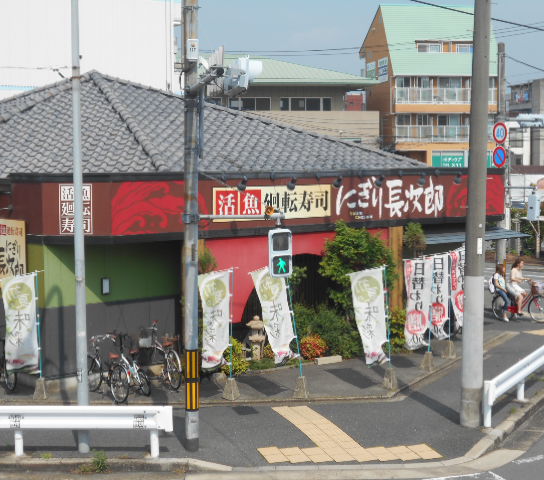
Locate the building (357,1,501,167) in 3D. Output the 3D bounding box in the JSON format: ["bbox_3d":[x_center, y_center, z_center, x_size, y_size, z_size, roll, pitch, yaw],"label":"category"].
[{"bbox_3d":[12.487,-11.259,86.189,8.000,14.700,13.000,-1,6,-6],"label":"building"}]

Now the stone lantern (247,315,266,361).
[{"bbox_3d":[-0.314,1.969,21.705,0.400,0.940,0.400,-2,6,-23],"label":"stone lantern"}]

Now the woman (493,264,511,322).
[{"bbox_3d":[5.980,1.384,28.000,0.500,1.500,0.430,1,5,18],"label":"woman"}]

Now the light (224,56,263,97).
[{"bbox_3d":[-0.373,-2.104,13.800,0.360,0.420,1.150,-1,4,-11],"label":"light"}]

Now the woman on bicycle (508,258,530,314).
[{"bbox_3d":[6.440,1.210,27.900,0.550,1.480,0.450,1,5,18],"label":"woman on bicycle"}]

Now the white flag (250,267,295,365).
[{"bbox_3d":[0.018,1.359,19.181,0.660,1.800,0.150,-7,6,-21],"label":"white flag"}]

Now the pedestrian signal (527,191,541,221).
[{"bbox_3d":[6.901,-0.871,28.300,0.370,0.740,0.240,3,6,33],"label":"pedestrian signal"}]

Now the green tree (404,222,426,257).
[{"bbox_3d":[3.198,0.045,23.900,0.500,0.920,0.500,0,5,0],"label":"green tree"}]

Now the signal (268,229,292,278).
[{"bbox_3d":[0.128,0.202,15.800,0.360,0.730,0.220,0,5,-3],"label":"signal"}]

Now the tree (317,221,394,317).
[{"bbox_3d":[1.789,0.624,22.700,1.550,2.100,1.450,0,5,0],"label":"tree"}]

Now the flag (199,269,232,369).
[{"bbox_3d":[-1.038,1.442,19.700,0.600,1.800,0.100,-1,4,-10],"label":"flag"}]

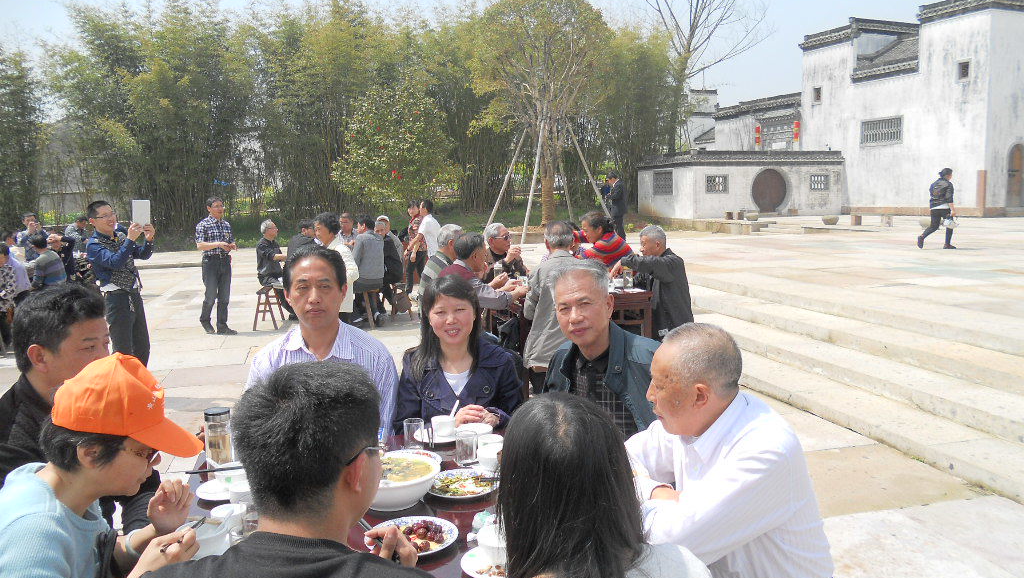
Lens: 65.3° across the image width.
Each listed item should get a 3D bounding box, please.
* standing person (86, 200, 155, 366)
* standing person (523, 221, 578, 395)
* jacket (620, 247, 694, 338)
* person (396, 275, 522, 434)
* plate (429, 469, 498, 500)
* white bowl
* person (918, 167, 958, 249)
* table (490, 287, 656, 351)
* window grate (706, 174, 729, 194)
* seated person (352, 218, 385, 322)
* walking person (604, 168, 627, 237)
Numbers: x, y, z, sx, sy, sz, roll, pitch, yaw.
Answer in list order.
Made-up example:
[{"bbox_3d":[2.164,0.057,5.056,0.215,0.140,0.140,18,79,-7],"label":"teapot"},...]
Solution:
[{"bbox_3d":[-3.161,0.092,6.492,0.540,1.620,0.500,3,7,22],"label":"standing person"},{"bbox_3d":[0.335,0.234,5.686,0.520,1.420,0.720,-2,7,-5],"label":"standing person"},{"bbox_3d":[1.102,0.034,6.048,0.470,0.630,0.480,-4,7,-16],"label":"jacket"},{"bbox_3d":[-0.175,0.626,2.718,0.480,1.320,0.660,0,7,2],"label":"person"},{"bbox_3d":[-0.127,0.534,2.139,0.215,0.035,0.215,0,6,0],"label":"plate"},{"bbox_3d":[-0.319,0.510,2.078,0.265,0.095,0.265,0,6,0],"label":"white bowl"},{"bbox_3d":[8.617,-1.634,16.191,0.720,1.600,0.500,0,7,-2],"label":"person"},{"bbox_3d":[0.497,0.379,7.125,1.150,0.790,1.150,-3,7,-12],"label":"table"},{"bbox_3d":[9.193,-4.688,35.729,1.060,0.880,0.120,-1,7,5],"label":"window grate"},{"bbox_3d":[-1.836,-0.235,10.187,0.480,1.400,0.680,-3,7,-13],"label":"seated person"},{"bbox_3d":[2.198,-1.658,16.895,0.480,1.680,0.500,-1,7,-9],"label":"walking person"}]

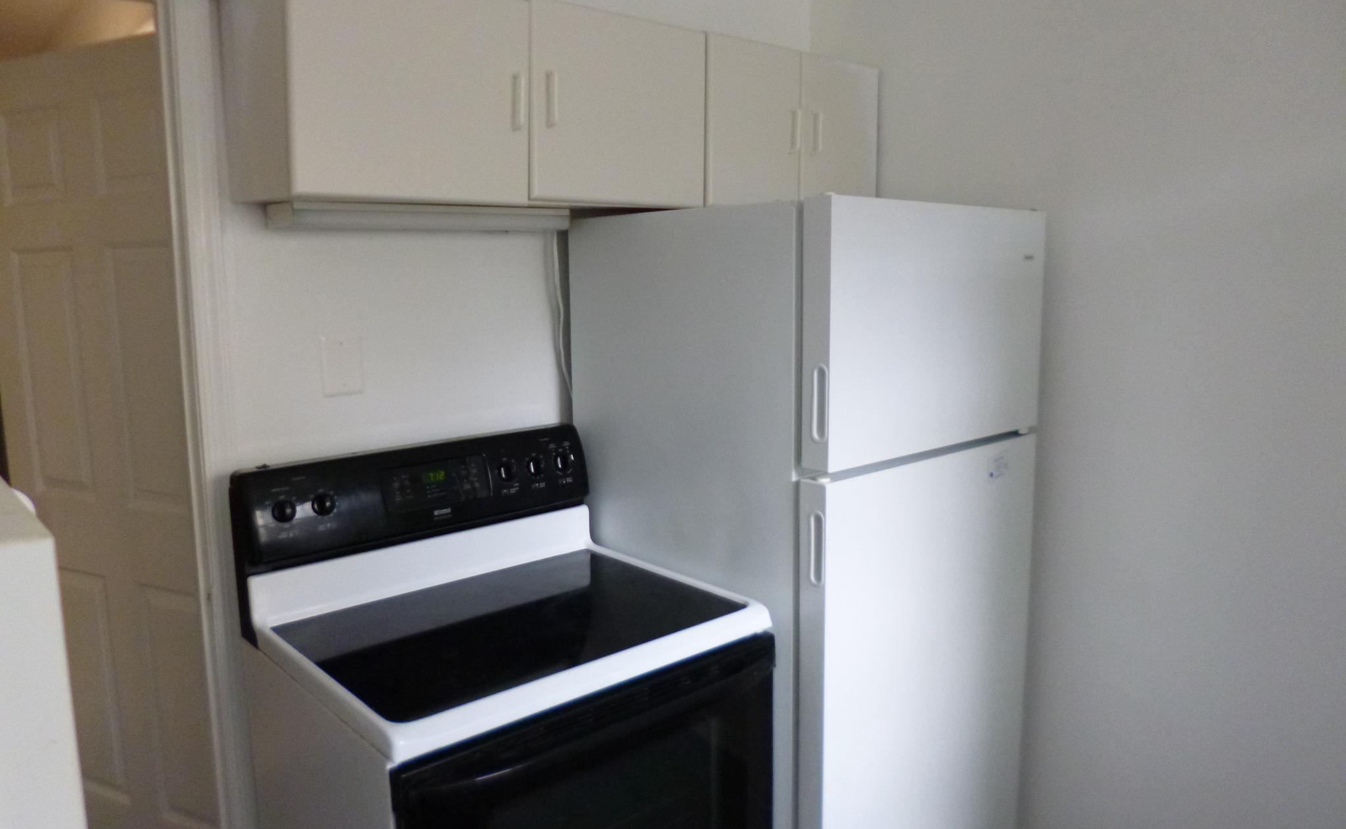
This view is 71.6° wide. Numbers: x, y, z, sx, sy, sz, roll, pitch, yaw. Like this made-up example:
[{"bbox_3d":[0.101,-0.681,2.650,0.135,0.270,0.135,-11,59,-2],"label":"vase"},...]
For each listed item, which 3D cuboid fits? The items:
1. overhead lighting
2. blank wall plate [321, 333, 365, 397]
[{"bbox_3d":[-0.469,-0.375,1.790,0.560,0.041,0.138,-8,11,-41],"label":"overhead lighting"},{"bbox_3d":[-0.624,-0.094,1.762,0.074,0.115,0.008,-8,12,-41],"label":"blank wall plate"}]

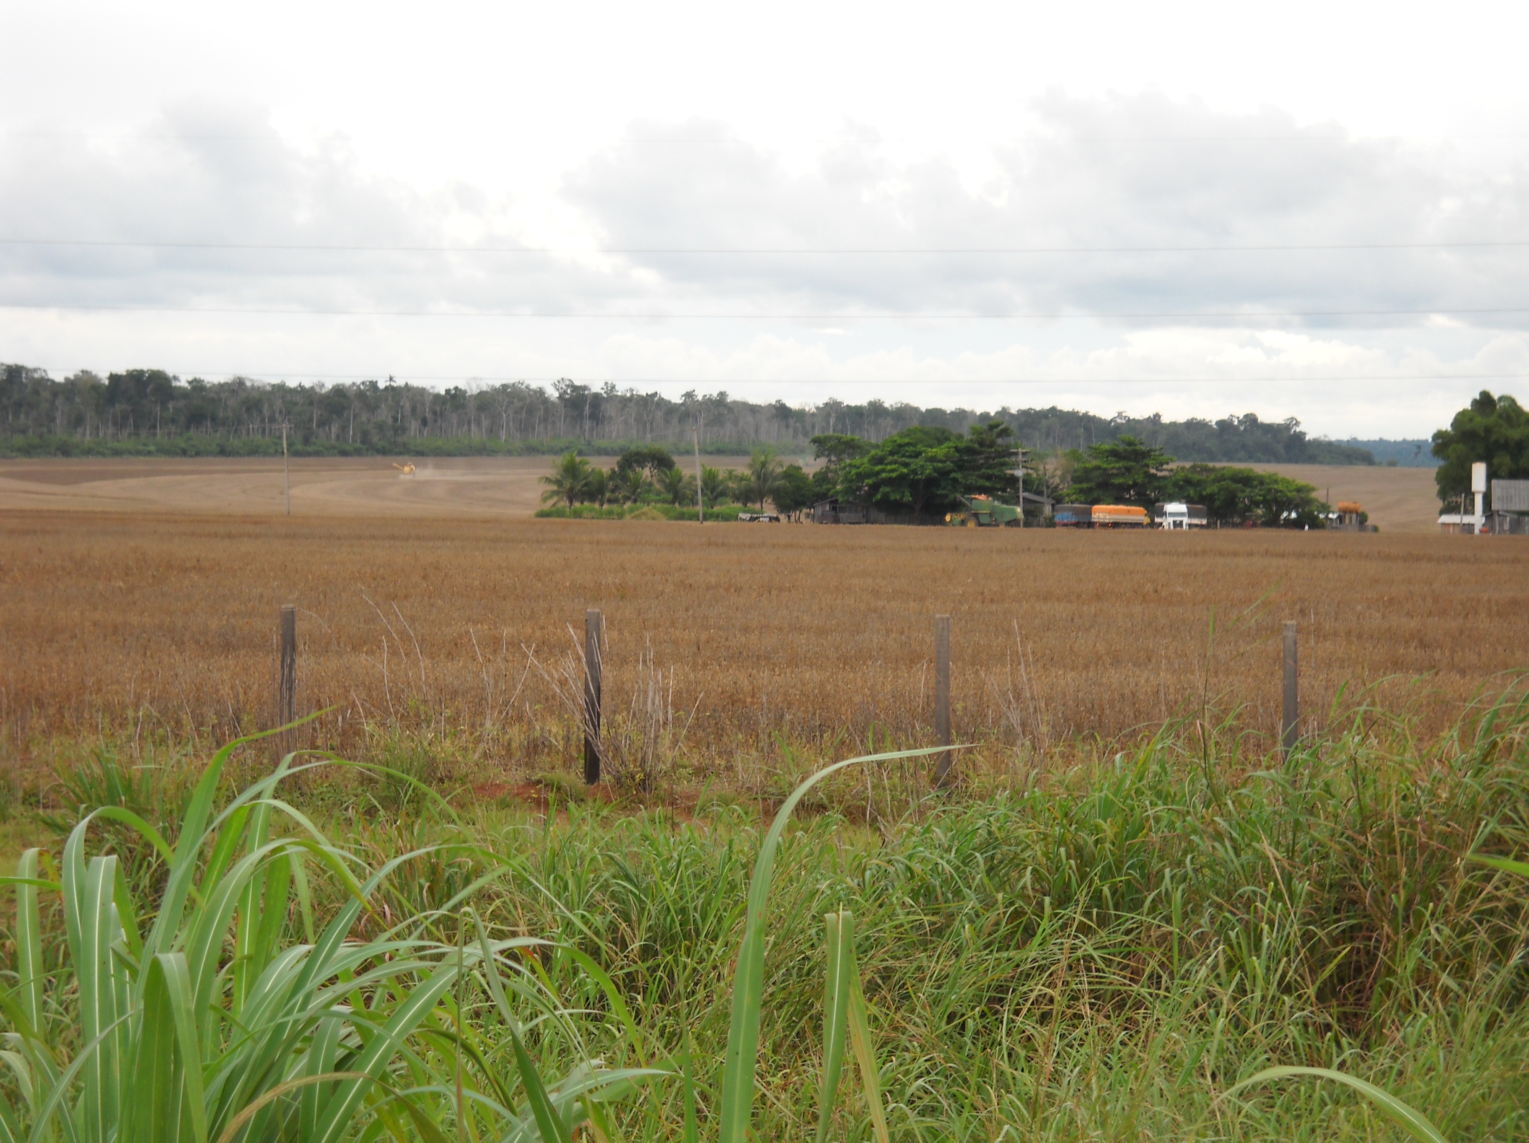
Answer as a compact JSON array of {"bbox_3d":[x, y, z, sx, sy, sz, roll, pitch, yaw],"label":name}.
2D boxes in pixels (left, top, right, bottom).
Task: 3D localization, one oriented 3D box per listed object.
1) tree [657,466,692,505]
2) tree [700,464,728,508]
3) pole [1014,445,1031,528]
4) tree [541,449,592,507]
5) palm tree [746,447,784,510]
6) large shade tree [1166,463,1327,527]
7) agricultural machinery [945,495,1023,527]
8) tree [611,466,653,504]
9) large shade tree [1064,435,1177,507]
[{"bbox_3d":[-9.970,-9.370,490.000,4.200,4.950,4.200,0,1,0],"label":"tree"},{"bbox_3d":[-5.670,-9.400,488.000,3.800,5.070,3.800,0,1,0],"label":"tree"},{"bbox_3d":[27.680,-8.890,468.000,1.900,9.200,0.500,0,1,0],"label":"pole"},{"bbox_3d":[-22.220,-10.240,490.000,6.000,6.690,6.000,0,1,0],"label":"tree"},{"bbox_3d":[0.070,-10.310,490.000,4.500,7.360,4.500,0,1,0],"label":"palm tree"},{"bbox_3d":[53.680,-8.310,487.000,17.500,7.450,13.500,0,1,0],"label":"large shade tree"},{"bbox_3d":[23.500,-6.290,470.000,8.200,3.980,4.600,1,1,30],"label":"agricultural machinery"},{"bbox_3d":[-14.920,-9.370,490.000,4.800,4.950,4.800,0,1,0],"label":"tree"},{"bbox_3d":[39.820,-9.970,490.000,12.300,10.710,11.500,0,1,0],"label":"large shade tree"}]

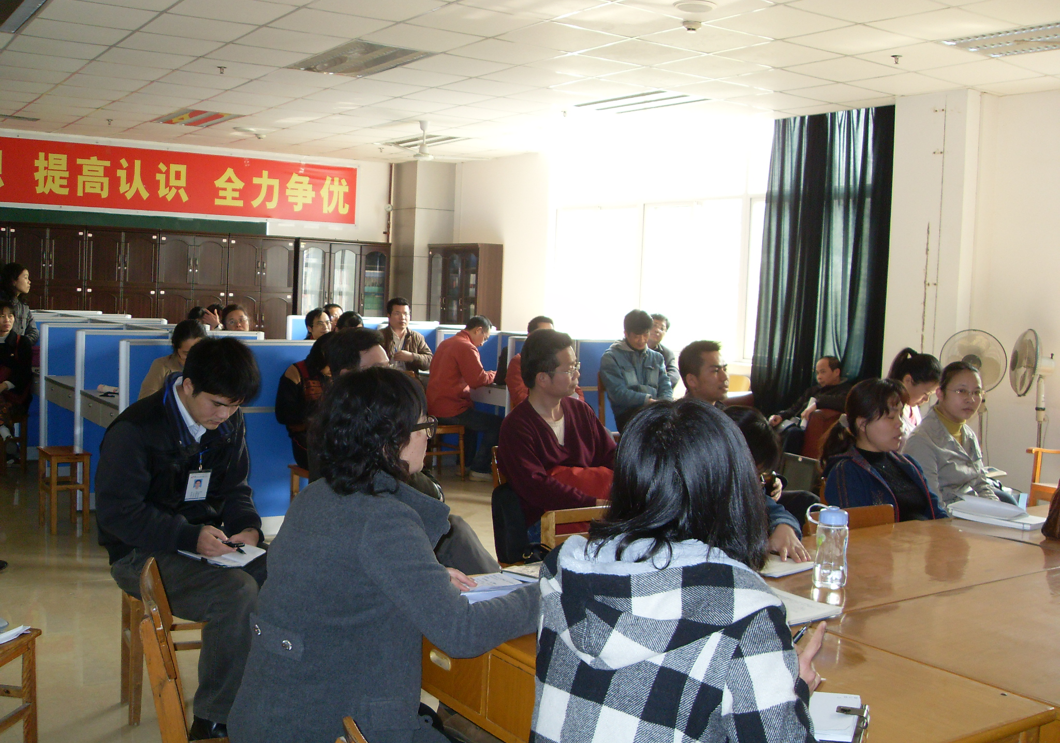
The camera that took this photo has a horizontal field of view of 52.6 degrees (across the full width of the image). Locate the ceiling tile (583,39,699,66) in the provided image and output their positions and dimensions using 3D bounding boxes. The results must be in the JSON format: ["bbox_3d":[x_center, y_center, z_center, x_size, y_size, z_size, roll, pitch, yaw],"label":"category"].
[{"bbox_3d":[0.702,-2.022,6.772,0.600,0.025,0.600,-1,5,-33],"label":"ceiling tile"}]

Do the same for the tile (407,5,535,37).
[{"bbox_3d":[-0.325,-2.005,6.134,0.595,0.020,0.595,-1,6,-33],"label":"tile"}]

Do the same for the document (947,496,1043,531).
[{"bbox_3d":[1.607,0.481,3.624,0.170,0.045,0.261,-1,6,-34],"label":"document"}]

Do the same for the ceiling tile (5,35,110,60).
[{"bbox_3d":[-3.326,-2.281,7.559,0.600,0.030,0.600,-1,6,-34],"label":"ceiling tile"}]

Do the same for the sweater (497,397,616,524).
[{"bbox_3d":[0.110,0.329,3.784,0.360,0.490,0.460,7,6,43],"label":"sweater"}]

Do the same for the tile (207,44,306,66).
[{"bbox_3d":[-1.874,-2.189,7.427,0.600,0.030,0.600,-1,6,-34],"label":"tile"}]

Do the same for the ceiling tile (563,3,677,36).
[{"bbox_3d":[0.523,-1.972,6.022,0.600,0.020,0.600,-1,6,-33],"label":"ceiling tile"}]

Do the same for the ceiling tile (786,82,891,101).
[{"bbox_3d":[2.228,-2.020,7.770,0.595,0.020,0.595,-1,6,-33],"label":"ceiling tile"}]

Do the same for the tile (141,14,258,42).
[{"bbox_3d":[-1.966,-2.041,6.352,0.600,0.022,0.600,-1,6,-34],"label":"tile"}]

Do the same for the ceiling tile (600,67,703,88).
[{"bbox_3d":[0.885,-2.083,7.616,0.595,0.020,0.595,-1,6,-33],"label":"ceiling tile"}]

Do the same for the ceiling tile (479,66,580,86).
[{"bbox_3d":[0.015,-2.140,7.790,0.595,0.020,0.595,-1,6,-33],"label":"ceiling tile"}]

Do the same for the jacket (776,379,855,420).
[{"bbox_3d":[2.052,0.232,7.600,0.480,0.480,0.550,-1,6,-37],"label":"jacket"}]

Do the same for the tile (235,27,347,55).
[{"bbox_3d":[-1.479,-2.054,6.639,0.600,0.022,0.600,-1,6,-34],"label":"tile"}]

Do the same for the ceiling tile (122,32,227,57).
[{"bbox_3d":[-2.295,-2.097,6.852,0.600,0.022,0.600,-1,6,-34],"label":"ceiling tile"}]

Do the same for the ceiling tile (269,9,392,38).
[{"bbox_3d":[-1.181,-2.069,6.383,0.600,0.030,0.600,-1,6,-34],"label":"ceiling tile"}]

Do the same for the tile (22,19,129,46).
[{"bbox_3d":[-2.842,-2.139,6.719,0.600,0.025,0.600,-1,5,-33],"label":"tile"}]

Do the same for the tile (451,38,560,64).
[{"bbox_3d":[-0.144,-2.022,6.780,0.600,0.022,0.600,-1,6,-34],"label":"tile"}]

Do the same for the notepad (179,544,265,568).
[{"bbox_3d":[-1.020,0.598,3.545,0.280,0.022,0.195,5,6,25],"label":"notepad"}]

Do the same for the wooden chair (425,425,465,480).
[{"bbox_3d":[-0.720,0.578,8.252,0.370,0.480,0.370,0,6,-25],"label":"wooden chair"}]

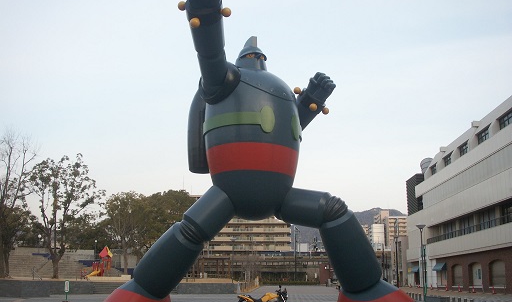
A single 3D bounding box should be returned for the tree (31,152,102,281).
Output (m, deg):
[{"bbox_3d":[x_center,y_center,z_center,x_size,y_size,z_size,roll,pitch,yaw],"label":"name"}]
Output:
[{"bbox_3d":[-20.054,6.939,59.508,7.900,13.279,7.400,1,-13,0],"label":"tree"}]

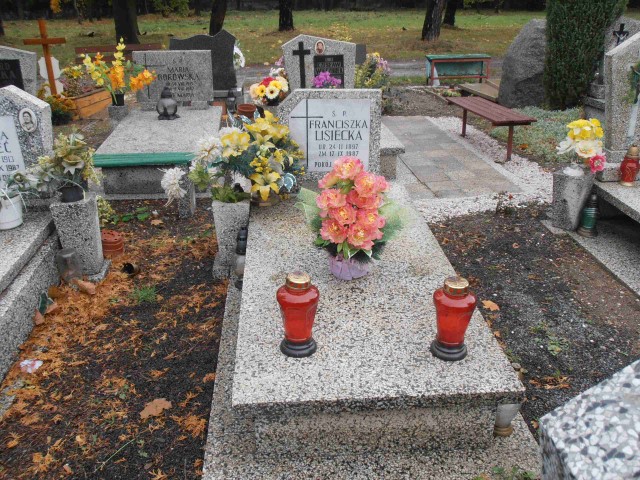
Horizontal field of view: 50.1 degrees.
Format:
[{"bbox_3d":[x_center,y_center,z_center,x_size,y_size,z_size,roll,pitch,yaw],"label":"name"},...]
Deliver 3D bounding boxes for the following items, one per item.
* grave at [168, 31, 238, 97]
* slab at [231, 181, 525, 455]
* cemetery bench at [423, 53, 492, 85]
[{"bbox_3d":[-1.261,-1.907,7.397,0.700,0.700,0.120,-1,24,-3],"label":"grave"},{"bbox_3d":[0.115,0.179,2.938,0.850,0.234,2.006,-2,23,-3],"label":"slab"},{"bbox_3d":[1.841,-2.252,9.050,0.800,0.360,0.320,-1,24,-3],"label":"cemetery bench"}]

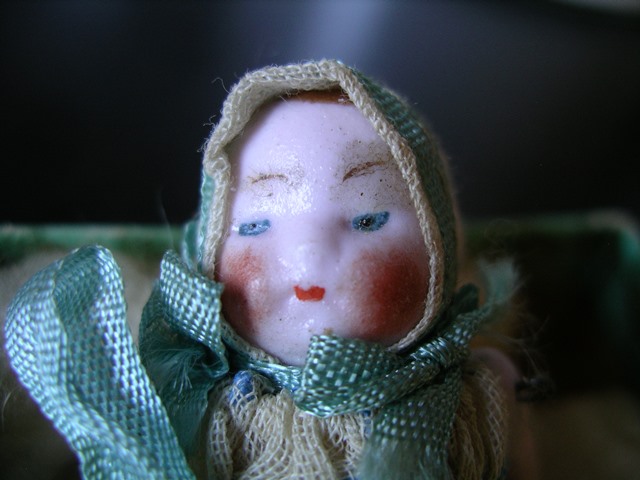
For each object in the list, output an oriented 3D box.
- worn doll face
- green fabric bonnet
[{"bbox_3d":[0.000,-0.001,0.072,0.021,0.026,0.013,3,3,12],"label":"worn doll face"},{"bbox_3d":[0.000,-0.004,0.078,0.028,0.032,0.021,3,3,12],"label":"green fabric bonnet"}]

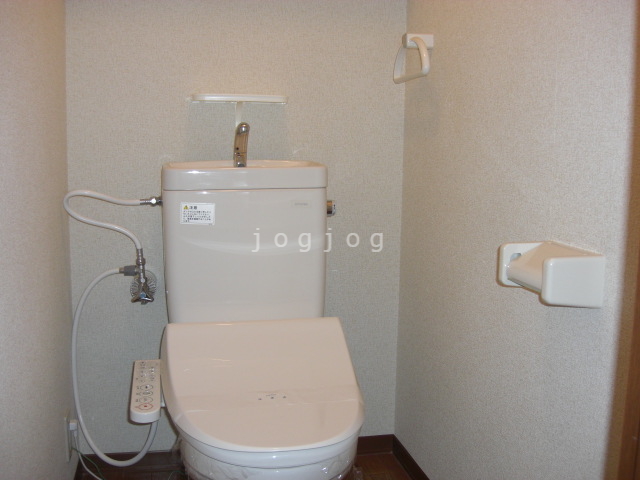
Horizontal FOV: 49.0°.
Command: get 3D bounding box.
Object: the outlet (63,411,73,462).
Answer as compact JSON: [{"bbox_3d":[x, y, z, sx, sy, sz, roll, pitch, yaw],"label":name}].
[{"bbox_3d":[-0.596,0.464,1.652,0.011,0.120,0.072,-1,8,-12],"label":"outlet"}]

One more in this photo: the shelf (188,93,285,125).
[{"bbox_3d":[-0.211,-0.325,1.784,0.247,0.085,0.090,-1,8,-12],"label":"shelf"}]

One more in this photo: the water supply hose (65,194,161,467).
[{"bbox_3d":[-0.477,0.188,1.626,0.240,0.615,0.360,-1,8,-12],"label":"water supply hose"}]

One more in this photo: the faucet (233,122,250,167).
[{"bbox_3d":[-0.193,-0.229,1.728,0.034,0.117,0.110,-1,8,-12],"label":"faucet"}]

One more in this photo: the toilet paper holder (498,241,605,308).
[{"bbox_3d":[0.355,0.052,1.101,0.107,0.085,0.157,-1,8,-12],"label":"toilet paper holder"}]

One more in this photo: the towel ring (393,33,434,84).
[{"bbox_3d":[0.238,-0.442,1.708,0.072,0.118,0.220,-1,8,-12],"label":"towel ring"}]

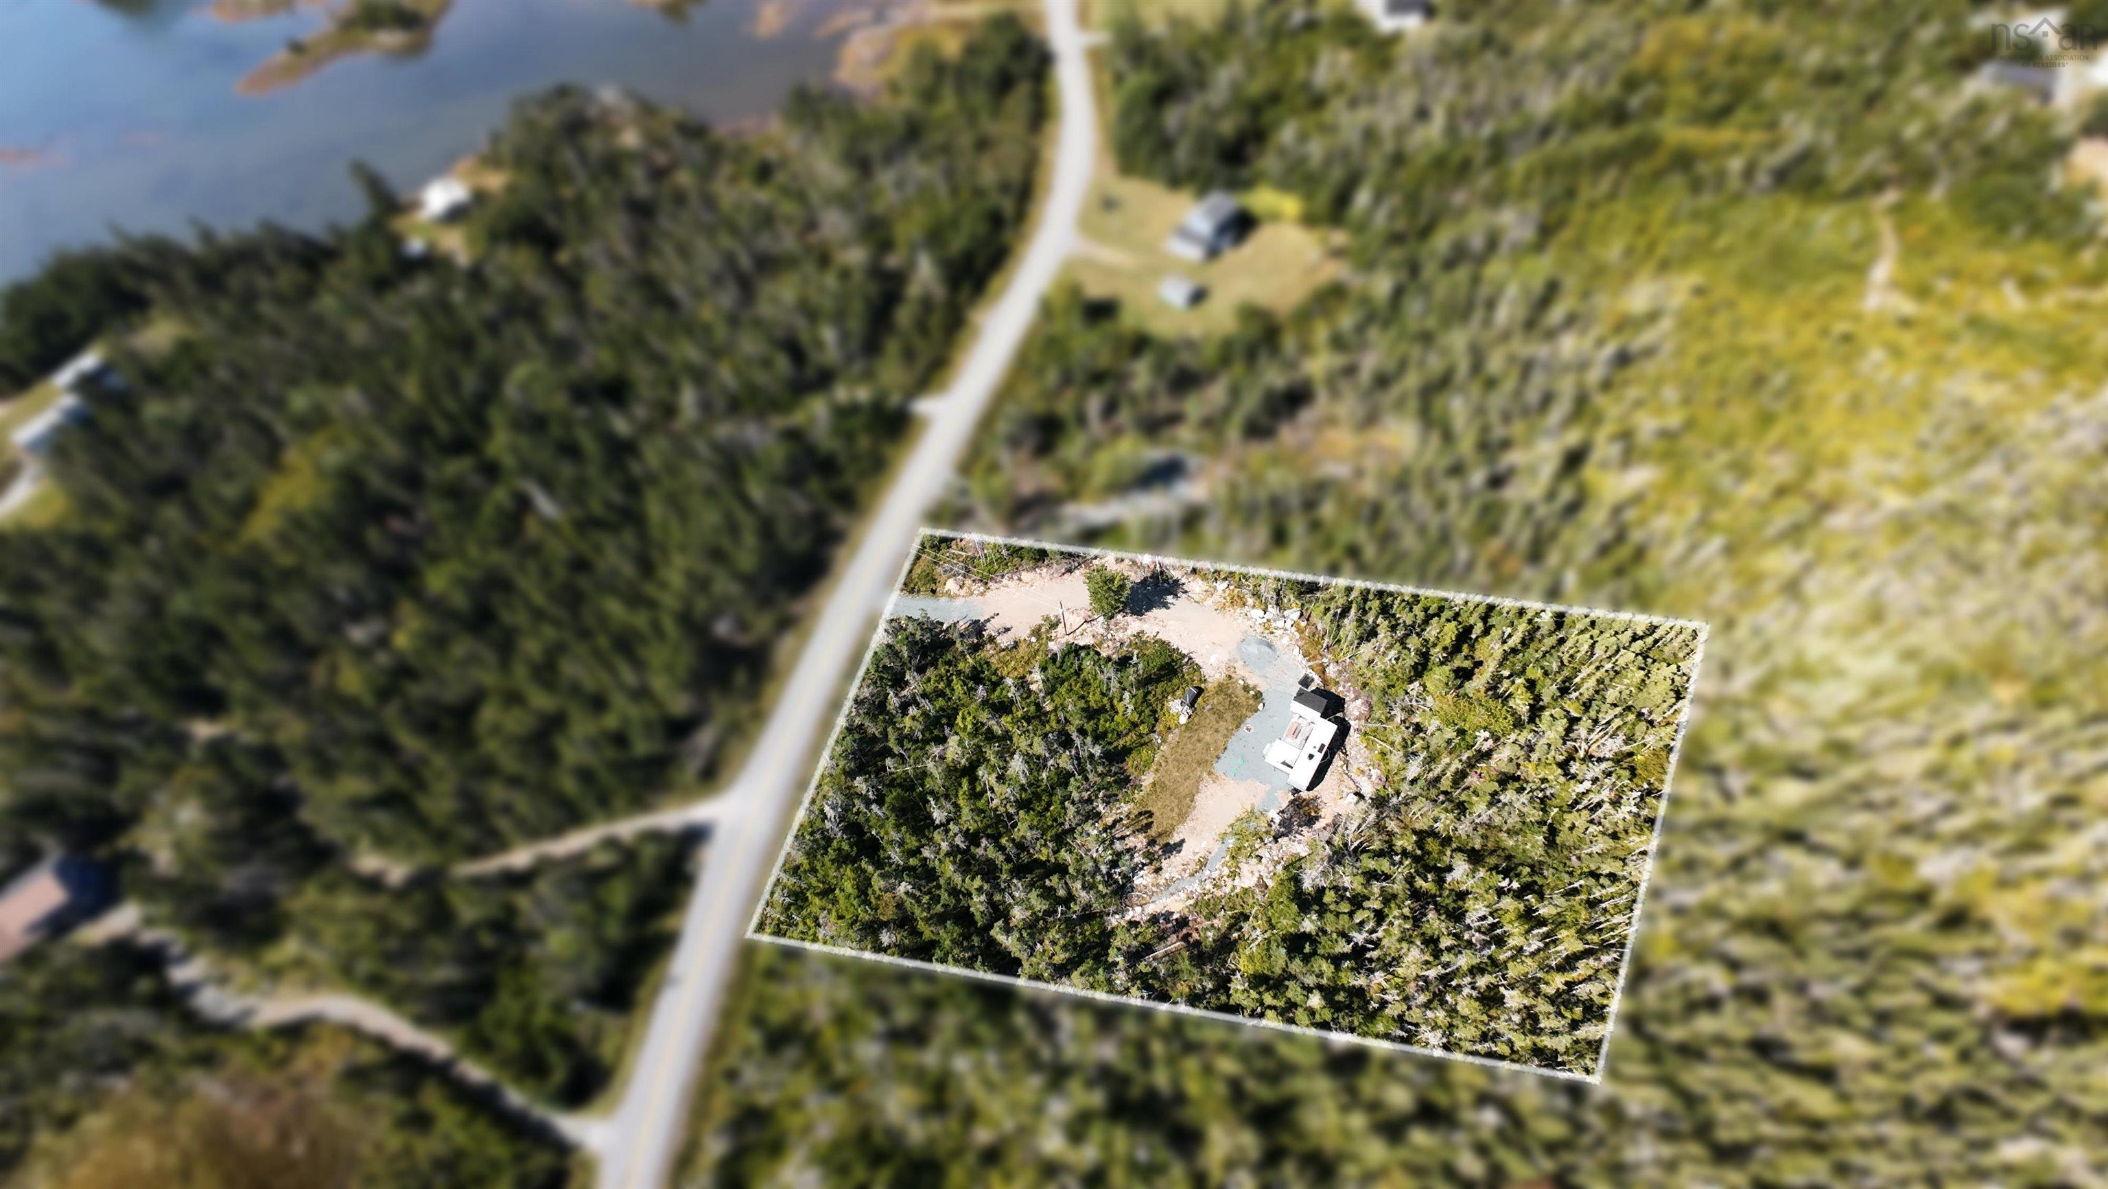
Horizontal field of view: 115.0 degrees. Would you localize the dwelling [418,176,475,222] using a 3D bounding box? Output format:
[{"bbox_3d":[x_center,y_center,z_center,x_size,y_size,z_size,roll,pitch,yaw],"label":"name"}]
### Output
[{"bbox_3d":[-129.250,-83.990,142.980,6.700,4.400,7.600,29,67,15],"label":"dwelling"}]

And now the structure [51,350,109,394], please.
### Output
[{"bbox_3d":[-178.050,-40.530,122.810,3.500,2.800,7.000,22,66,12],"label":"structure"}]

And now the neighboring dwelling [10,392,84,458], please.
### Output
[{"bbox_3d":[-174.960,-29.470,117.040,3.700,2.800,9.600,22,66,12],"label":"neighboring dwelling"}]

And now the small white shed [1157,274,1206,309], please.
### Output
[{"bbox_3d":[22.930,-55.520,123.030,5.600,2.900,4.400,33,68,17],"label":"small white shed"}]

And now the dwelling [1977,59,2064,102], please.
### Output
[{"bbox_3d":[210.840,-111.780,146.300,10.500,4.300,7.800,18,65,10],"label":"dwelling"}]

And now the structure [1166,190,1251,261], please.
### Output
[{"bbox_3d":[29.610,-71.120,129.690,8.000,5.000,12.000,33,68,17],"label":"structure"}]

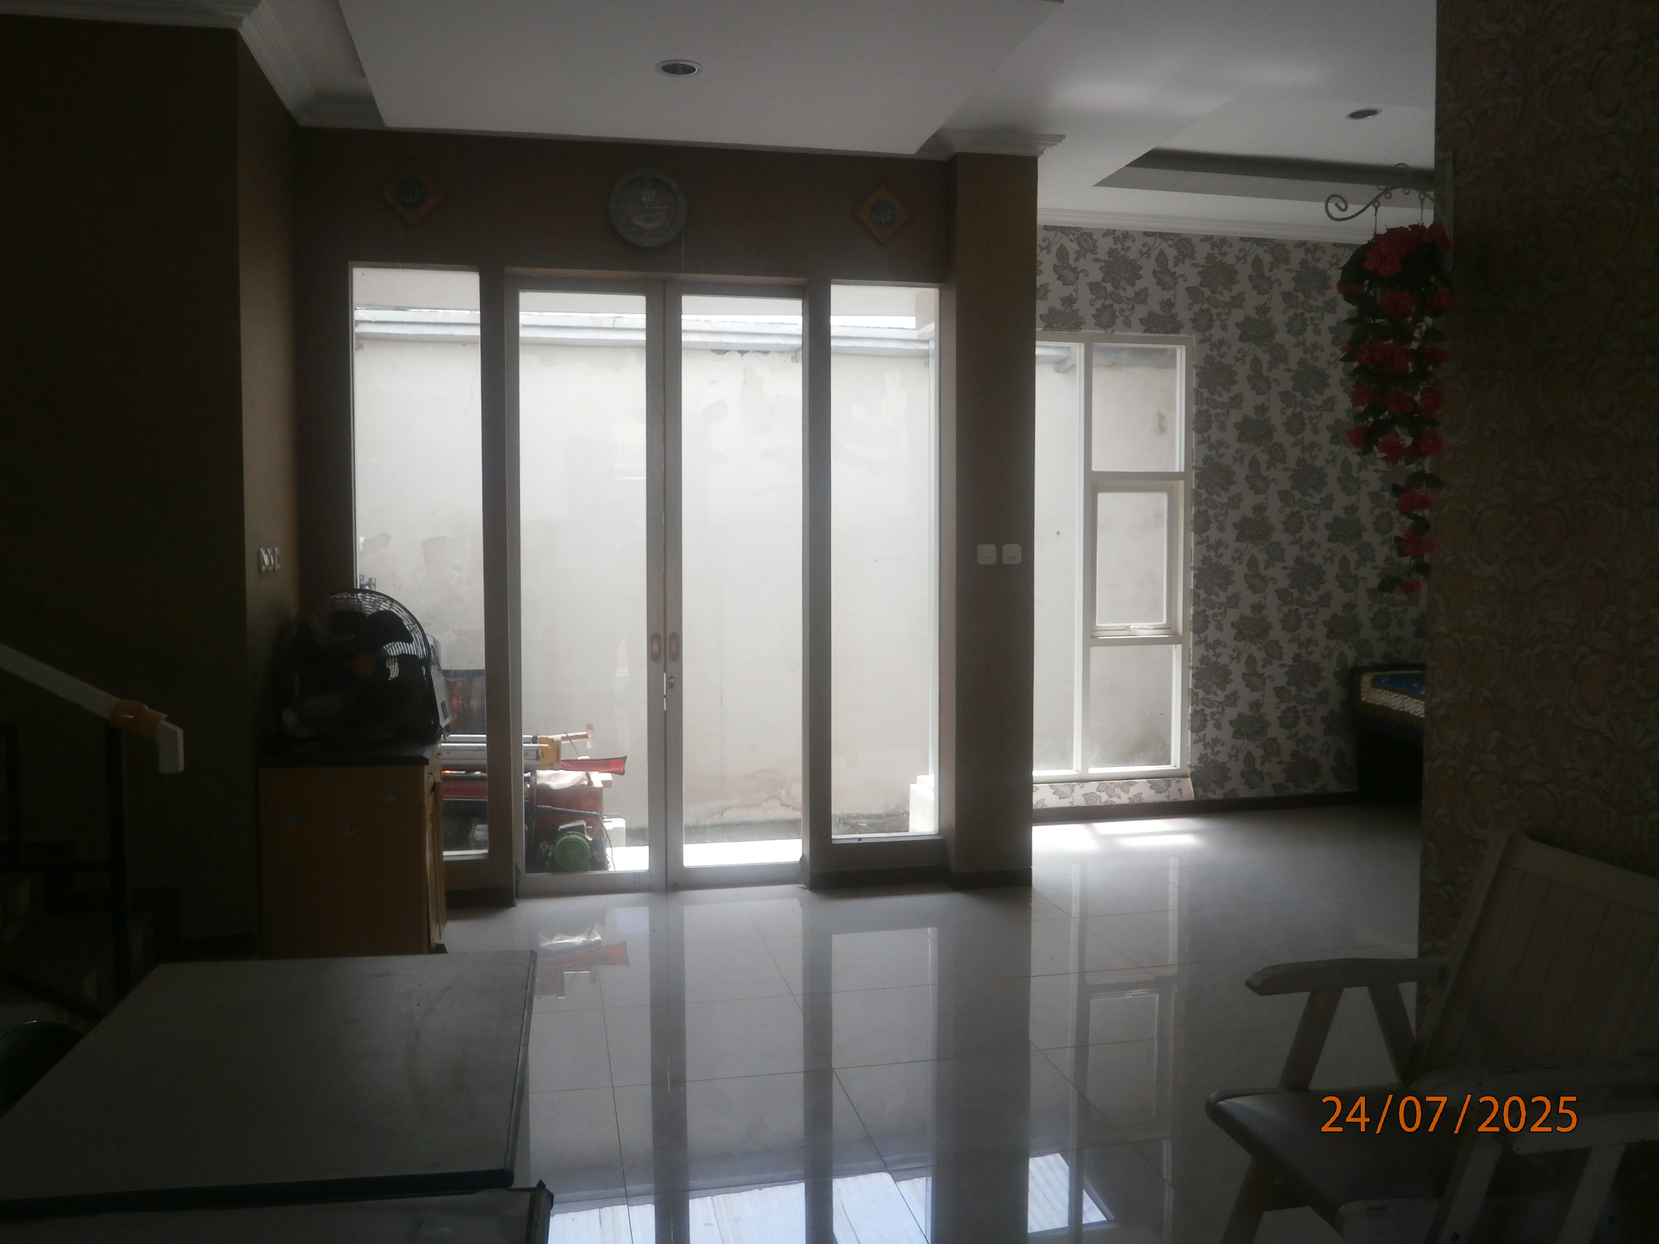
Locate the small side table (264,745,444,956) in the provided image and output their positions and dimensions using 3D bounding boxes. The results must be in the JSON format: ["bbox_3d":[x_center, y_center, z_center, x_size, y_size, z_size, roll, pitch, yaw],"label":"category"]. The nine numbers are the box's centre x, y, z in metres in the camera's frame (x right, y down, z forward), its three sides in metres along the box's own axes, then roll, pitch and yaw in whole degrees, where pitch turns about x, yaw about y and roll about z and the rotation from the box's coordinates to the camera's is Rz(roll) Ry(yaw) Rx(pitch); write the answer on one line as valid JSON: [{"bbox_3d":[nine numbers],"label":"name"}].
[{"bbox_3d":[-1.626,0.813,4.308,0.520,0.745,0.450,-1,3,-12],"label":"small side table"}]

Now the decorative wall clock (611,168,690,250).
[{"bbox_3d":[-0.717,-1.652,4.952,0.317,0.317,0.045,-1,3,-12],"label":"decorative wall clock"}]

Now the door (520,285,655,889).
[{"bbox_3d":[-0.993,-0.138,5.141,0.550,2.420,0.060,-1,3,-12],"label":"door"}]

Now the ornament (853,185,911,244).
[{"bbox_3d":[0.224,-1.694,5.155,0.240,0.240,0.030,-1,3,-12],"label":"ornament"}]

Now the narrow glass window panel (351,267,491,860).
[{"bbox_3d":[-1.633,-0.215,4.971,0.500,2.350,0.060,-1,3,-11],"label":"narrow glass window panel"}]

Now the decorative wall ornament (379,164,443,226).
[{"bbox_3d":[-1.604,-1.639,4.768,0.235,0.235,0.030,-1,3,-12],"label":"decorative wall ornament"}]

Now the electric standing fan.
[{"bbox_3d":[-1.620,0.163,4.311,0.550,0.550,0.250,-2,3,-29],"label":"electric standing fan"}]

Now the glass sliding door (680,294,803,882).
[{"bbox_3d":[-0.372,-0.146,5.273,0.540,2.420,0.060,-1,3,-12],"label":"glass sliding door"}]

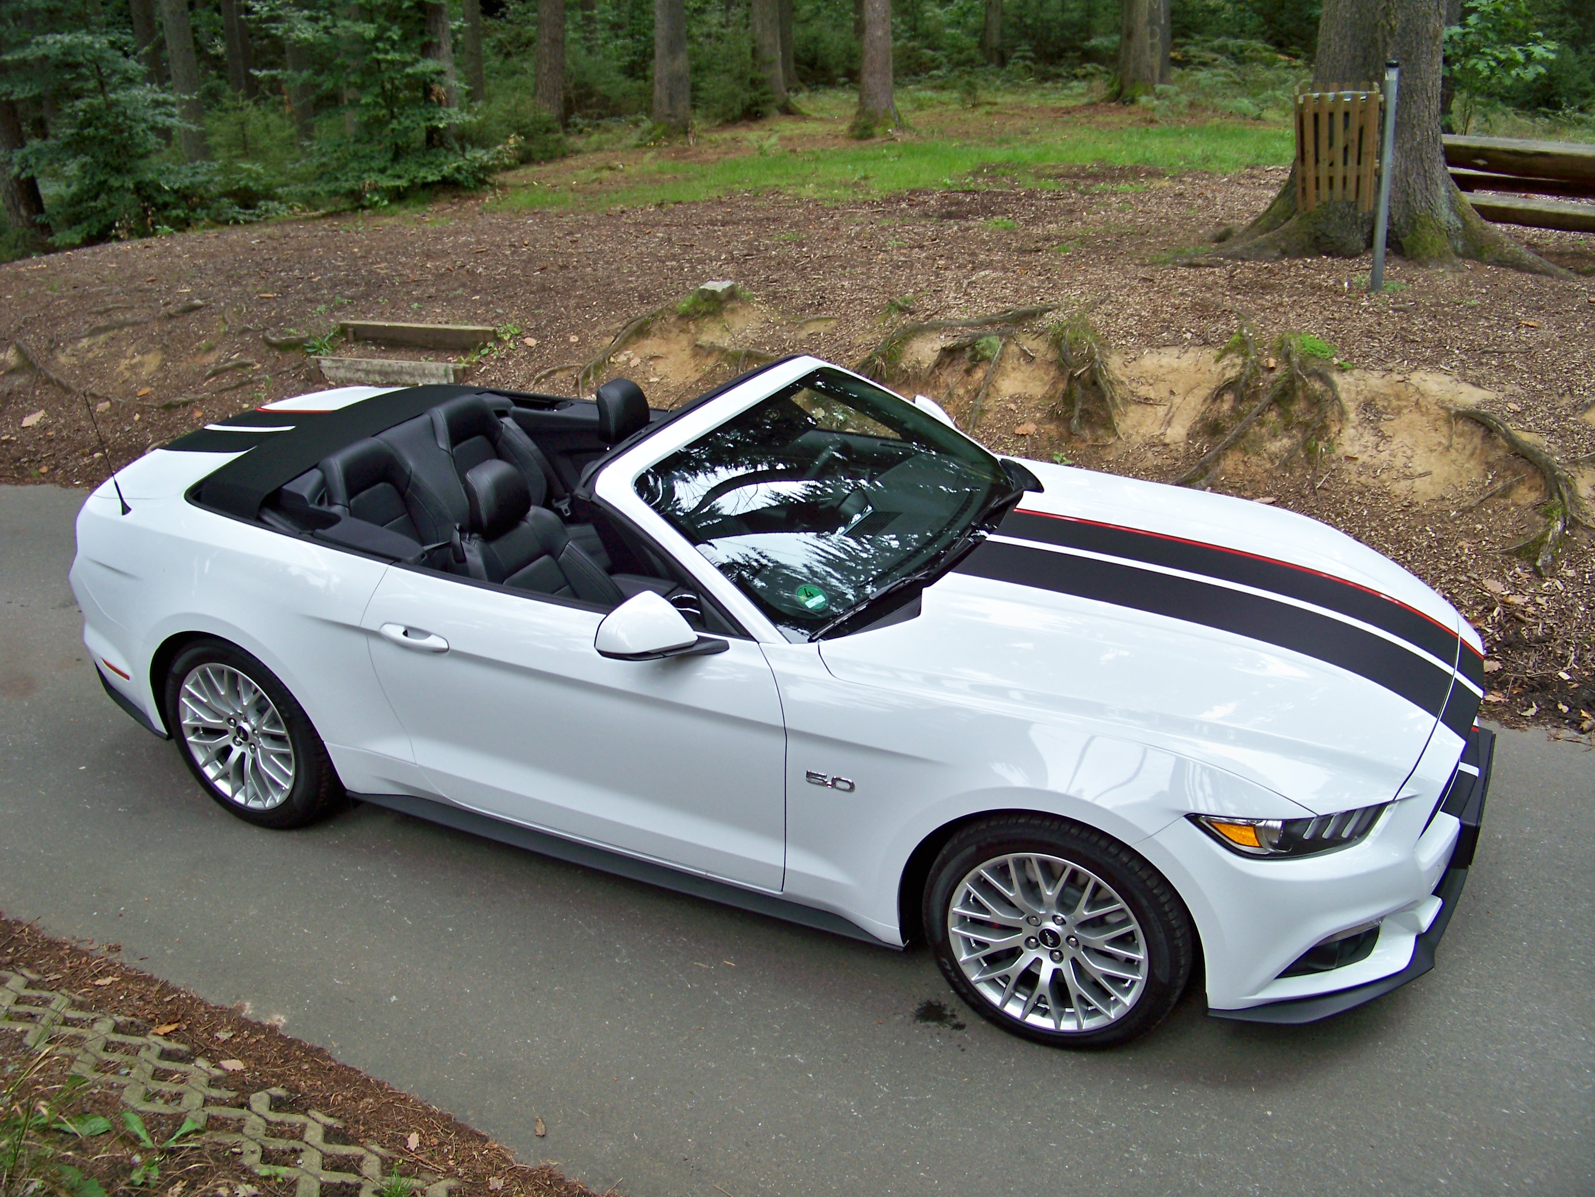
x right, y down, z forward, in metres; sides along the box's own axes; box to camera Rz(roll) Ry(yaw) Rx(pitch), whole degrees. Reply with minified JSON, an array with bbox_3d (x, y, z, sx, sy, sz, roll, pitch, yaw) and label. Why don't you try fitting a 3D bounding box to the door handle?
[{"bbox_3d":[-1.116,0.108,4.391,0.260,0.055,0.060,10,27,25],"label":"door handle"}]

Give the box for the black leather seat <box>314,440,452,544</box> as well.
[{"bbox_3d":[-1.341,-0.183,5.153,0.580,0.620,0.500,10,26,25],"label":"black leather seat"}]

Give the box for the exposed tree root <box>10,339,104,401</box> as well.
[{"bbox_3d":[-4.699,-1.456,9.650,0.200,0.200,1.500,-23,31,-39],"label":"exposed tree root"}]

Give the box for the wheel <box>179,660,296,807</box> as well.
[{"bbox_3d":[-1.774,0.414,5.013,0.515,0.515,0.220,10,27,25],"label":"wheel"}]

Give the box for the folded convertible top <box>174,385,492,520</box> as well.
[{"bbox_3d":[-1.642,-0.538,5.554,0.600,0.230,1.440,10,27,25],"label":"folded convertible top"}]

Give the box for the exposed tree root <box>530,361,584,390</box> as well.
[{"bbox_3d":[-1.360,-1.262,8.544,0.400,0.110,0.120,-19,29,-33],"label":"exposed tree root"}]

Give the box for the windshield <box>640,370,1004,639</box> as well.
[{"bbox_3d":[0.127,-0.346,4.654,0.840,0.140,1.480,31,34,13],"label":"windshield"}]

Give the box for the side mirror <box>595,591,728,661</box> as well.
[{"bbox_3d":[-0.352,0.070,3.926,0.250,0.165,0.230,10,26,25],"label":"side mirror"}]

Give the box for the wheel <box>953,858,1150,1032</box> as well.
[{"bbox_3d":[0.656,0.825,3.850,0.515,0.515,0.200,10,26,25],"label":"wheel"}]

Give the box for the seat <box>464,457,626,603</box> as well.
[{"bbox_3d":[-0.652,0.005,4.795,0.840,0.900,0.540,10,27,25],"label":"seat"}]

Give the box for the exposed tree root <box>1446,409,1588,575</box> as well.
[{"bbox_3d":[2.836,-0.433,6.028,0.540,0.500,0.580,10,26,25],"label":"exposed tree root"}]

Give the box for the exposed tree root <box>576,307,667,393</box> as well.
[{"bbox_3d":[-0.908,-1.323,7.966,0.320,0.340,0.560,10,26,25],"label":"exposed tree root"}]

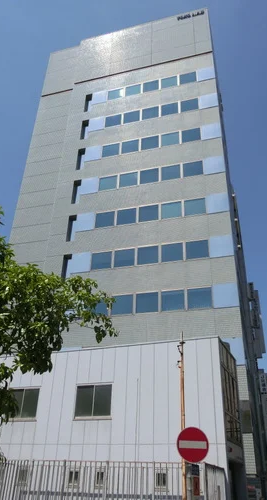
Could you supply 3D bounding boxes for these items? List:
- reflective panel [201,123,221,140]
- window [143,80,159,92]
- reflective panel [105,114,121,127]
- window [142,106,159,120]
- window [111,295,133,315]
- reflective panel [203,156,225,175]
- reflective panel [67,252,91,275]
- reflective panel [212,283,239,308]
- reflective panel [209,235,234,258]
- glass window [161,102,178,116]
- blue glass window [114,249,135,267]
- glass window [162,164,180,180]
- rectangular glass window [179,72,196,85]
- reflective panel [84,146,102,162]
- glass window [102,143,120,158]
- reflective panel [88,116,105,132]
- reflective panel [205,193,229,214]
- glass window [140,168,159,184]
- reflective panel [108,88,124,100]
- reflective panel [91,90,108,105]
[{"bbox_3d":[6.051,-9.230,32.651,1.540,1.505,0.100,-7,-32,15],"label":"reflective panel"},{"bbox_3d":[1.511,-14.084,35.992,1.382,1.275,0.150,-7,-32,15],"label":"window"},{"bbox_3d":[-1.661,-10.881,35.340,1.448,1.291,0.120,-7,-32,15],"label":"reflective panel"},{"bbox_3d":[1.487,-11.918,36.486,1.494,1.368,0.100,-7,-33,14],"label":"window"},{"bbox_3d":[-0.673,3.429,26.121,1.430,1.291,0.120,-7,-32,15],"label":"window"},{"bbox_3d":[5.553,-5.844,28.975,1.351,1.455,0.100,-7,-32,15],"label":"reflective panel"},{"bbox_3d":[-3.502,0.849,27.916,1.390,1.544,0.100,-7,-32,15],"label":"reflective panel"},{"bbox_3d":[5.414,2.679,24.537,1.462,1.528,0.120,-7,-32,15],"label":"reflective panel"},{"bbox_3d":[5.494,-0.230,26.162,1.435,1.490,0.150,-7,-32,15],"label":"reflective panel"},{"bbox_3d":[2.870,-11.147,33.168,1.415,1.293,0.100,-7,-32,15],"label":"glass window"},{"bbox_3d":[-0.557,0.548,27.871,1.430,1.291,0.120,-7,-32,15],"label":"blue glass window"},{"bbox_3d":[2.714,-5.603,30.387,1.382,1.275,0.150,-7,-32,15],"label":"glass window"},{"bbox_3d":[4.776,-15.069,36.643,1.517,1.351,0.100,-7,-32,15],"label":"rectangular glass window"},{"bbox_3d":[-3.184,-7.613,33.042,1.428,1.357,0.100,-7,-32,15],"label":"reflective panel"},{"bbox_3d":[-1.795,-7.946,33.327,1.382,1.275,0.150,-7,-32,15],"label":"glass window"},{"bbox_3d":[-3.276,-11.100,36.951,1.505,1.505,0.100,-7,-32,15],"label":"reflective panel"},{"bbox_3d":[5.594,-3.064,27.868,1.441,1.406,0.150,-7,-32,15],"label":"reflective panel"},{"bbox_3d":[1.244,-5.781,32.728,1.494,1.368,0.100,-7,-33,14],"label":"glass window"},{"bbox_3d":[-1.545,-13.785,37.104,1.448,1.291,0.120,-7,-32,15],"label":"reflective panel"},{"bbox_3d":[-2.977,-13.297,36.487,1.411,1.489,0.100,-7,-32,15],"label":"reflective panel"}]

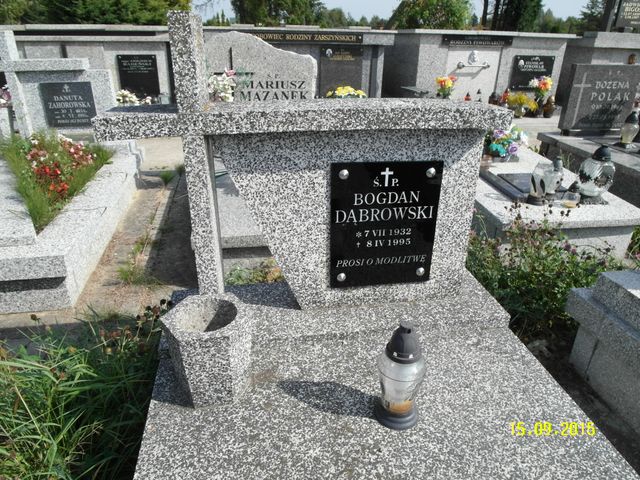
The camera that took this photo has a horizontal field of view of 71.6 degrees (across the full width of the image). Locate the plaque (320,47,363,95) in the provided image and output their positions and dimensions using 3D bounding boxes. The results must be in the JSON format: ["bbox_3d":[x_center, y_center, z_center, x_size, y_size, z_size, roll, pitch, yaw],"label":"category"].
[{"bbox_3d":[0.348,-2.694,7.197,0.681,0.831,0.070,-1,26,-4],"label":"plaque"}]

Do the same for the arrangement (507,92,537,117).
[{"bbox_3d":[3.123,-2.102,6.877,0.380,0.352,0.300,-1,26,-4],"label":"arrangement"}]

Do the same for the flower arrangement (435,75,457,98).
[{"bbox_3d":[1.916,-2.307,6.763,0.290,0.377,0.230,-1,26,-4],"label":"flower arrangement"}]

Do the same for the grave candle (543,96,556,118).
[{"bbox_3d":[3.506,-2.020,6.779,0.165,0.300,0.165,-3,26,-11],"label":"grave candle"}]

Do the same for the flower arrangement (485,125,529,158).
[{"bbox_3d":[1.649,-0.883,3.936,0.360,0.285,0.280,-2,26,-5],"label":"flower arrangement"}]

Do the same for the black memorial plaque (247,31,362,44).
[{"bbox_3d":[-0.251,-3.134,6.852,1.830,0.197,0.050,-1,26,-4],"label":"black memorial plaque"}]

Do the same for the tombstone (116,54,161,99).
[{"bbox_3d":[-2.986,-2.663,7.293,0.610,0.705,0.070,-1,26,-4],"label":"tombstone"}]

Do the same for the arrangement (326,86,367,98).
[{"bbox_3d":[0.430,-2.283,7.064,0.633,0.306,0.340,-1,26,-4],"label":"arrangement"}]

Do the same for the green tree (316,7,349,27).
[{"bbox_3d":[1.523,-27.149,55.731,3.466,3.641,3.466,1,26,0],"label":"green tree"}]

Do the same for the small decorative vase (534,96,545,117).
[{"bbox_3d":[3.393,-2.058,6.853,0.125,0.303,0.125,-1,26,-4],"label":"small decorative vase"}]

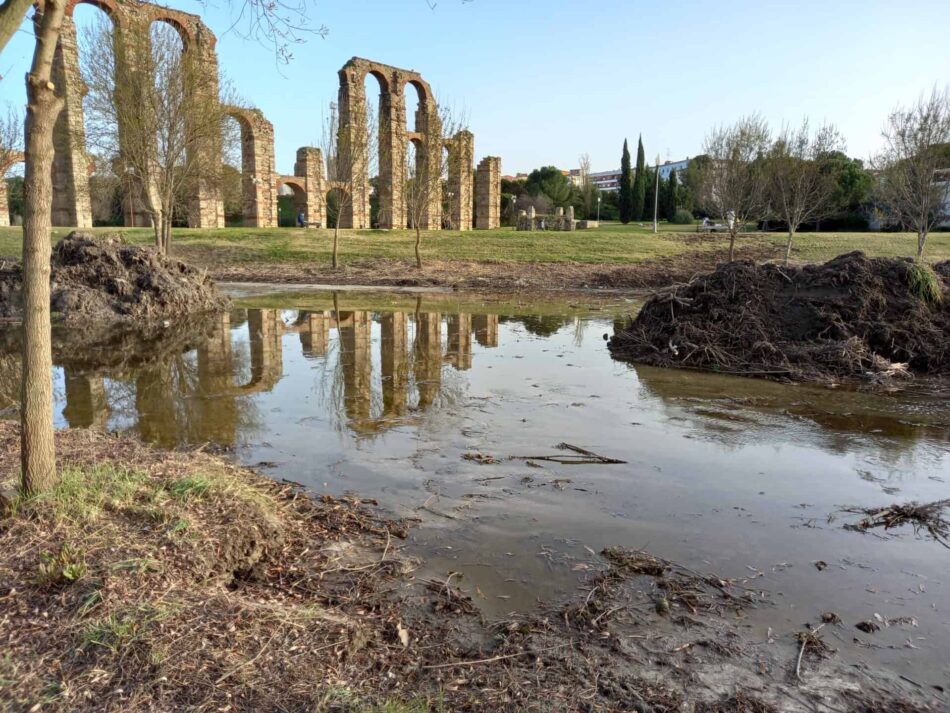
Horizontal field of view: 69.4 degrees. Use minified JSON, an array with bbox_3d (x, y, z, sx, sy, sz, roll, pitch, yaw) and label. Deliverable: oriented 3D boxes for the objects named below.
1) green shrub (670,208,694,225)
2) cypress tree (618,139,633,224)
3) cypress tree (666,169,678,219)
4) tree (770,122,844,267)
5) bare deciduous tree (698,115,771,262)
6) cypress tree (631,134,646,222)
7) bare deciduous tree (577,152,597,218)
[{"bbox_3d":[37.420,-25.180,123.480,4.320,2.820,4.320,0,10,0],"label":"green shrub"},{"bbox_3d":[27.190,-31.200,122.480,2.500,14.840,2.500,0,10,0],"label":"cypress tree"},{"bbox_3d":[37.290,-30.440,128.680,2.250,9.330,2.250,0,10,0],"label":"cypress tree"},{"bbox_3d":[18.230,-8.810,37.030,4.100,7.730,3.900,0,10,0],"label":"tree"},{"bbox_3d":[14.270,-8.960,37.010,3.880,7.820,3.690,0,10,0],"label":"bare deciduous tree"},{"bbox_3d":[31.390,-33.810,130.150,3.030,15.940,3.030,0,10,0],"label":"cypress tree"},{"bbox_3d":[22.360,-33.890,136.230,3.970,12.750,3.970,0,10,0],"label":"bare deciduous tree"}]

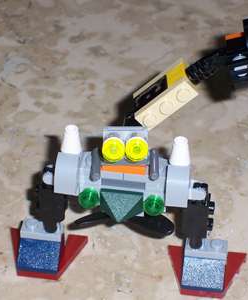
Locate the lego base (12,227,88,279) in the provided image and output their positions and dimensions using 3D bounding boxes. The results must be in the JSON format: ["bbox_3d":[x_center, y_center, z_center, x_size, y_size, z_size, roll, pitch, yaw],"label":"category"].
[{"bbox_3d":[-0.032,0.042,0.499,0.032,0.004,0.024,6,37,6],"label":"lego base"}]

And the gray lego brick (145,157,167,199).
[{"bbox_3d":[0.012,0.012,0.455,0.008,0.011,0.015,5,38,6],"label":"gray lego brick"}]

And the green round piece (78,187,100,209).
[{"bbox_3d":[-0.013,0.018,0.460,0.008,0.008,0.005,6,37,6],"label":"green round piece"}]

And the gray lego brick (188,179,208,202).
[{"bbox_3d":[0.027,0.014,0.454,0.007,0.008,0.008,5,38,6],"label":"gray lego brick"}]

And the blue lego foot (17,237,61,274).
[{"bbox_3d":[-0.032,0.039,0.492,0.016,0.010,0.016,6,37,6],"label":"blue lego foot"}]

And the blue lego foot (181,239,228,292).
[{"bbox_3d":[0.030,0.043,0.472,0.016,0.013,0.016,5,38,6],"label":"blue lego foot"}]

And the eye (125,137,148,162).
[{"bbox_3d":[0.004,0.000,0.440,0.008,0.008,0.005,4,6,3],"label":"eye"}]

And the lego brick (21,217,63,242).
[{"bbox_3d":[-0.032,0.031,0.491,0.016,0.005,0.008,6,37,6],"label":"lego brick"}]

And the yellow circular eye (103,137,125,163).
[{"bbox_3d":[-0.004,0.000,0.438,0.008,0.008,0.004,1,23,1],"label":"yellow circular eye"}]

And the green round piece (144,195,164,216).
[{"bbox_3d":[0.011,0.020,0.448,0.008,0.008,0.004,5,38,6],"label":"green round piece"}]

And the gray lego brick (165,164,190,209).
[{"bbox_3d":[0.020,0.011,0.452,0.008,0.013,0.016,5,38,6],"label":"gray lego brick"}]

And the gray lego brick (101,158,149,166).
[{"bbox_3d":[0.000,0.002,0.449,0.016,0.003,0.009,1,38,1],"label":"gray lego brick"}]

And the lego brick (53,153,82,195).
[{"bbox_3d":[-0.021,0.009,0.462,0.008,0.013,0.010,6,37,6],"label":"lego brick"}]

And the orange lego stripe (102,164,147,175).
[{"bbox_3d":[0.000,0.004,0.453,0.016,0.003,0.011,5,38,6],"label":"orange lego stripe"}]

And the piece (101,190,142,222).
[{"bbox_3d":[-0.001,0.021,0.459,0.016,0.010,0.009,6,37,6],"label":"piece"}]

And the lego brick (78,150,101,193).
[{"bbox_3d":[-0.012,0.008,0.459,0.008,0.011,0.008,6,37,6],"label":"lego brick"}]

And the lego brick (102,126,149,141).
[{"bbox_3d":[0.000,-0.005,0.440,0.016,0.006,0.004,1,38,1],"label":"lego brick"}]

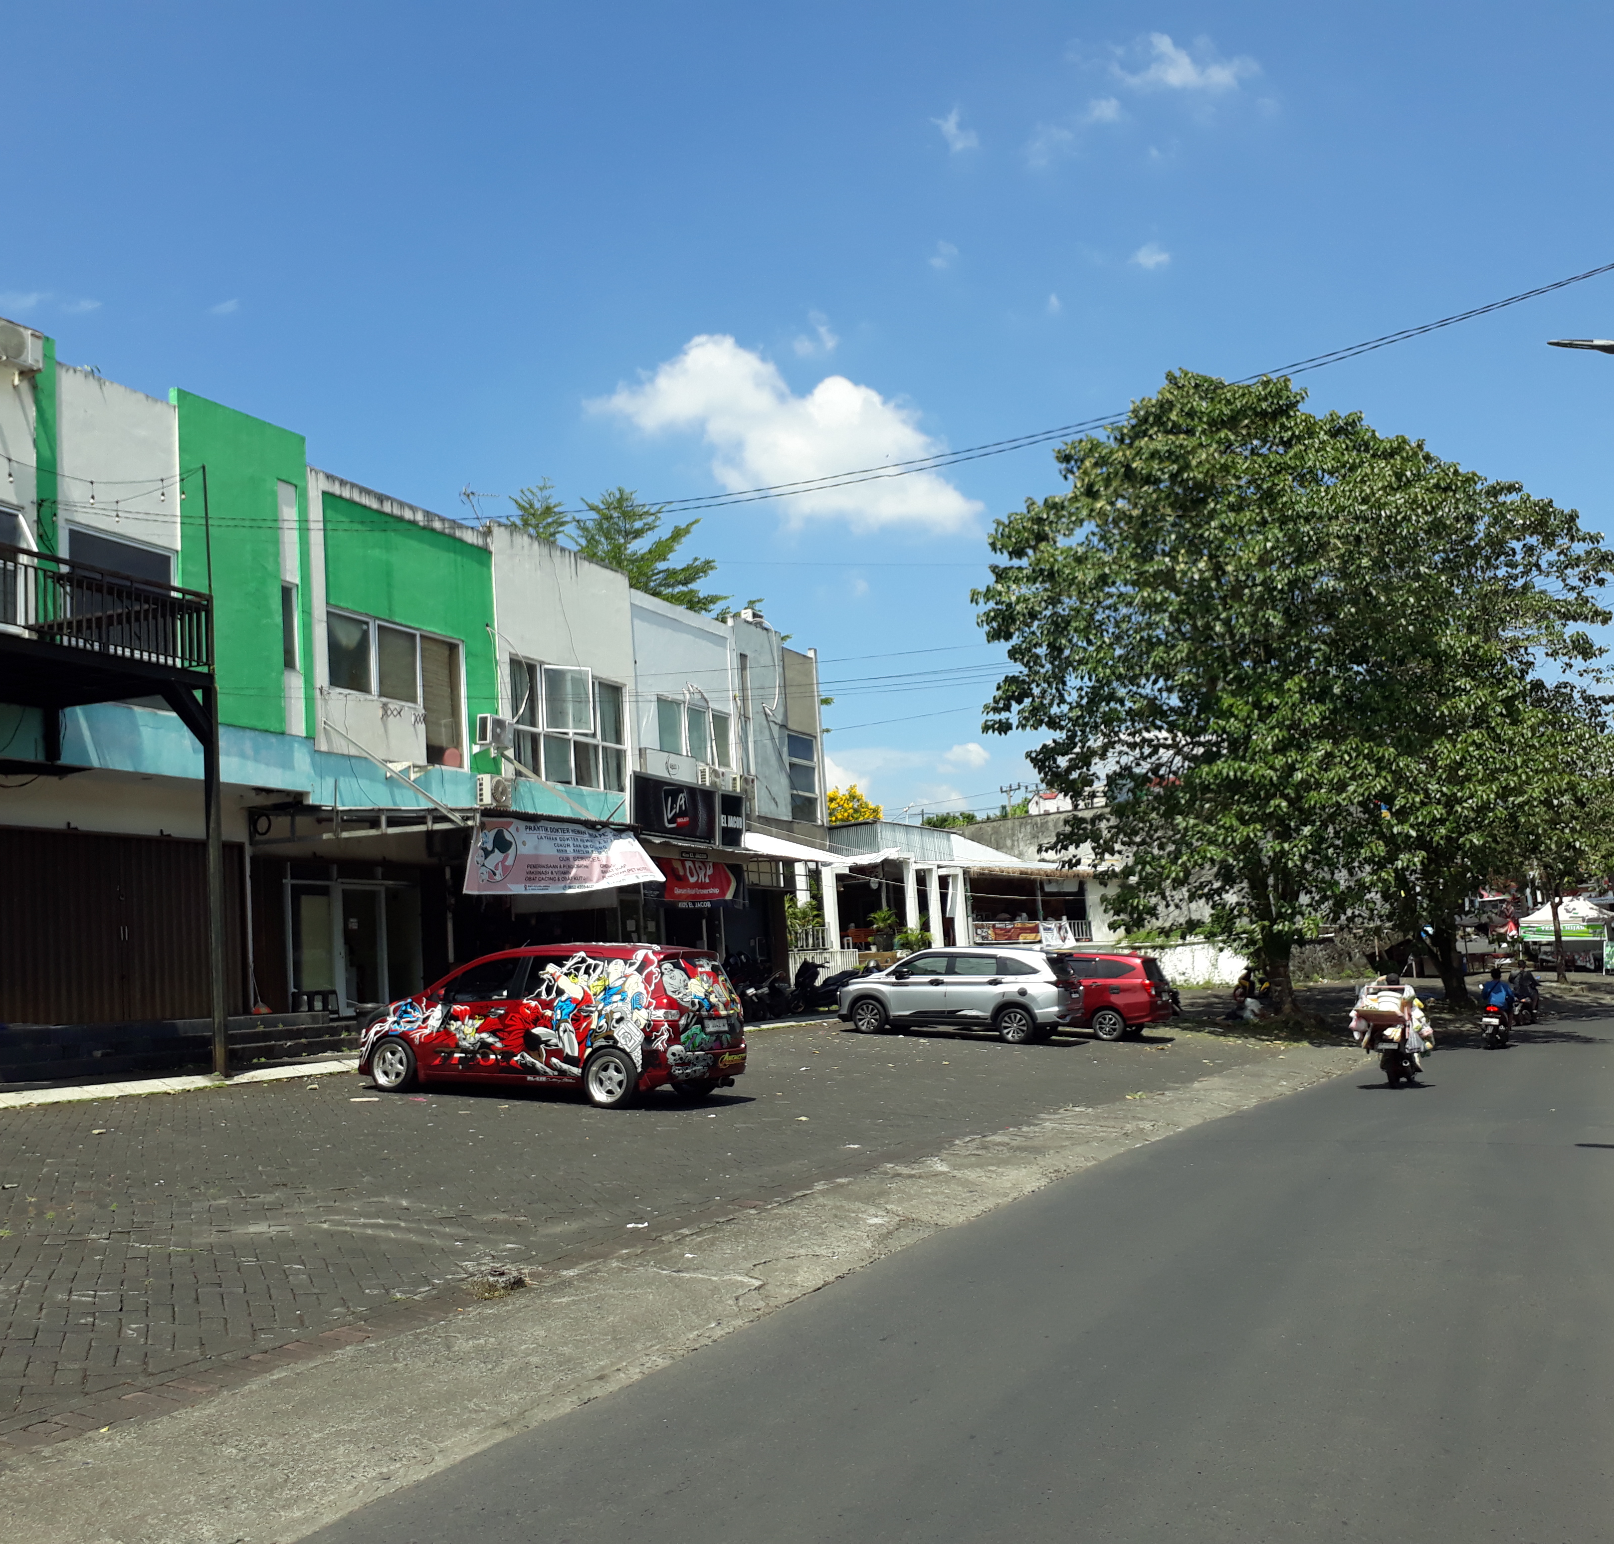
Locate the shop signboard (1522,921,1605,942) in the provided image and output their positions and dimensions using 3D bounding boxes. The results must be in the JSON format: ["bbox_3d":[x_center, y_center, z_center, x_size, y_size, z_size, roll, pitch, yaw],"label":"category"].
[{"bbox_3d":[27.800,5.850,59.000,2.950,0.700,0.080,-8,-8,35],"label":"shop signboard"}]

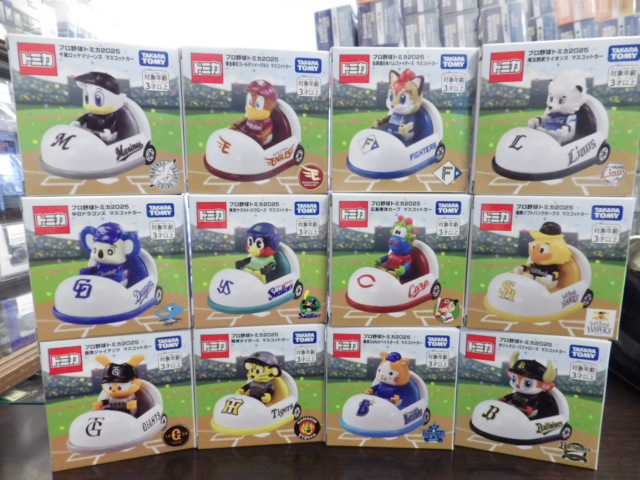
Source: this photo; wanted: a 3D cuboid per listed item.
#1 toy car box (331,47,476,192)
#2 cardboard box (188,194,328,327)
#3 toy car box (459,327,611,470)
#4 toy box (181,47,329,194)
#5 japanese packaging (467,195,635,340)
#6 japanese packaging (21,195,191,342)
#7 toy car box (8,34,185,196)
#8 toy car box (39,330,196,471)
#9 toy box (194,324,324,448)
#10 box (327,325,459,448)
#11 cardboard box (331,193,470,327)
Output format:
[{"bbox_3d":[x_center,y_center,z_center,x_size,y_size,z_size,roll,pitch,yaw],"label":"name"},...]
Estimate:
[{"bbox_3d":[0.047,-0.069,0.251,0.081,0.081,0.043,0,9,0],"label":"toy car box"},{"bbox_3d":[-0.037,0.010,0.265,0.081,0.081,0.043,-1,9,-7],"label":"cardboard box"},{"bbox_3d":[0.132,0.092,0.267,0.081,0.081,0.043,3,9,15],"label":"toy car box"},{"bbox_3d":[-0.037,-0.070,0.254,0.081,0.081,0.043,-1,9,-6],"label":"toy box"},{"bbox_3d":[0.134,0.013,0.253,0.081,0.081,0.043,2,9,14],"label":"japanese packaging"},{"bbox_3d":[-0.122,0.012,0.250,0.081,0.081,0.043,-2,9,-14],"label":"japanese packaging"},{"bbox_3d":[-0.123,-0.068,0.241,0.081,0.081,0.043,-2,9,-15],"label":"toy car box"},{"bbox_3d":[-0.123,0.092,0.263,0.081,0.081,0.043,-2,9,-16],"label":"toy car box"},{"bbox_3d":[-0.039,0.090,0.277,0.081,0.081,0.043,-1,9,-6],"label":"toy box"},{"bbox_3d":[0.046,0.090,0.276,0.081,0.081,0.043,1,9,2],"label":"box"},{"bbox_3d":[0.047,0.011,0.264,0.081,0.081,0.043,0,9,0],"label":"cardboard box"}]

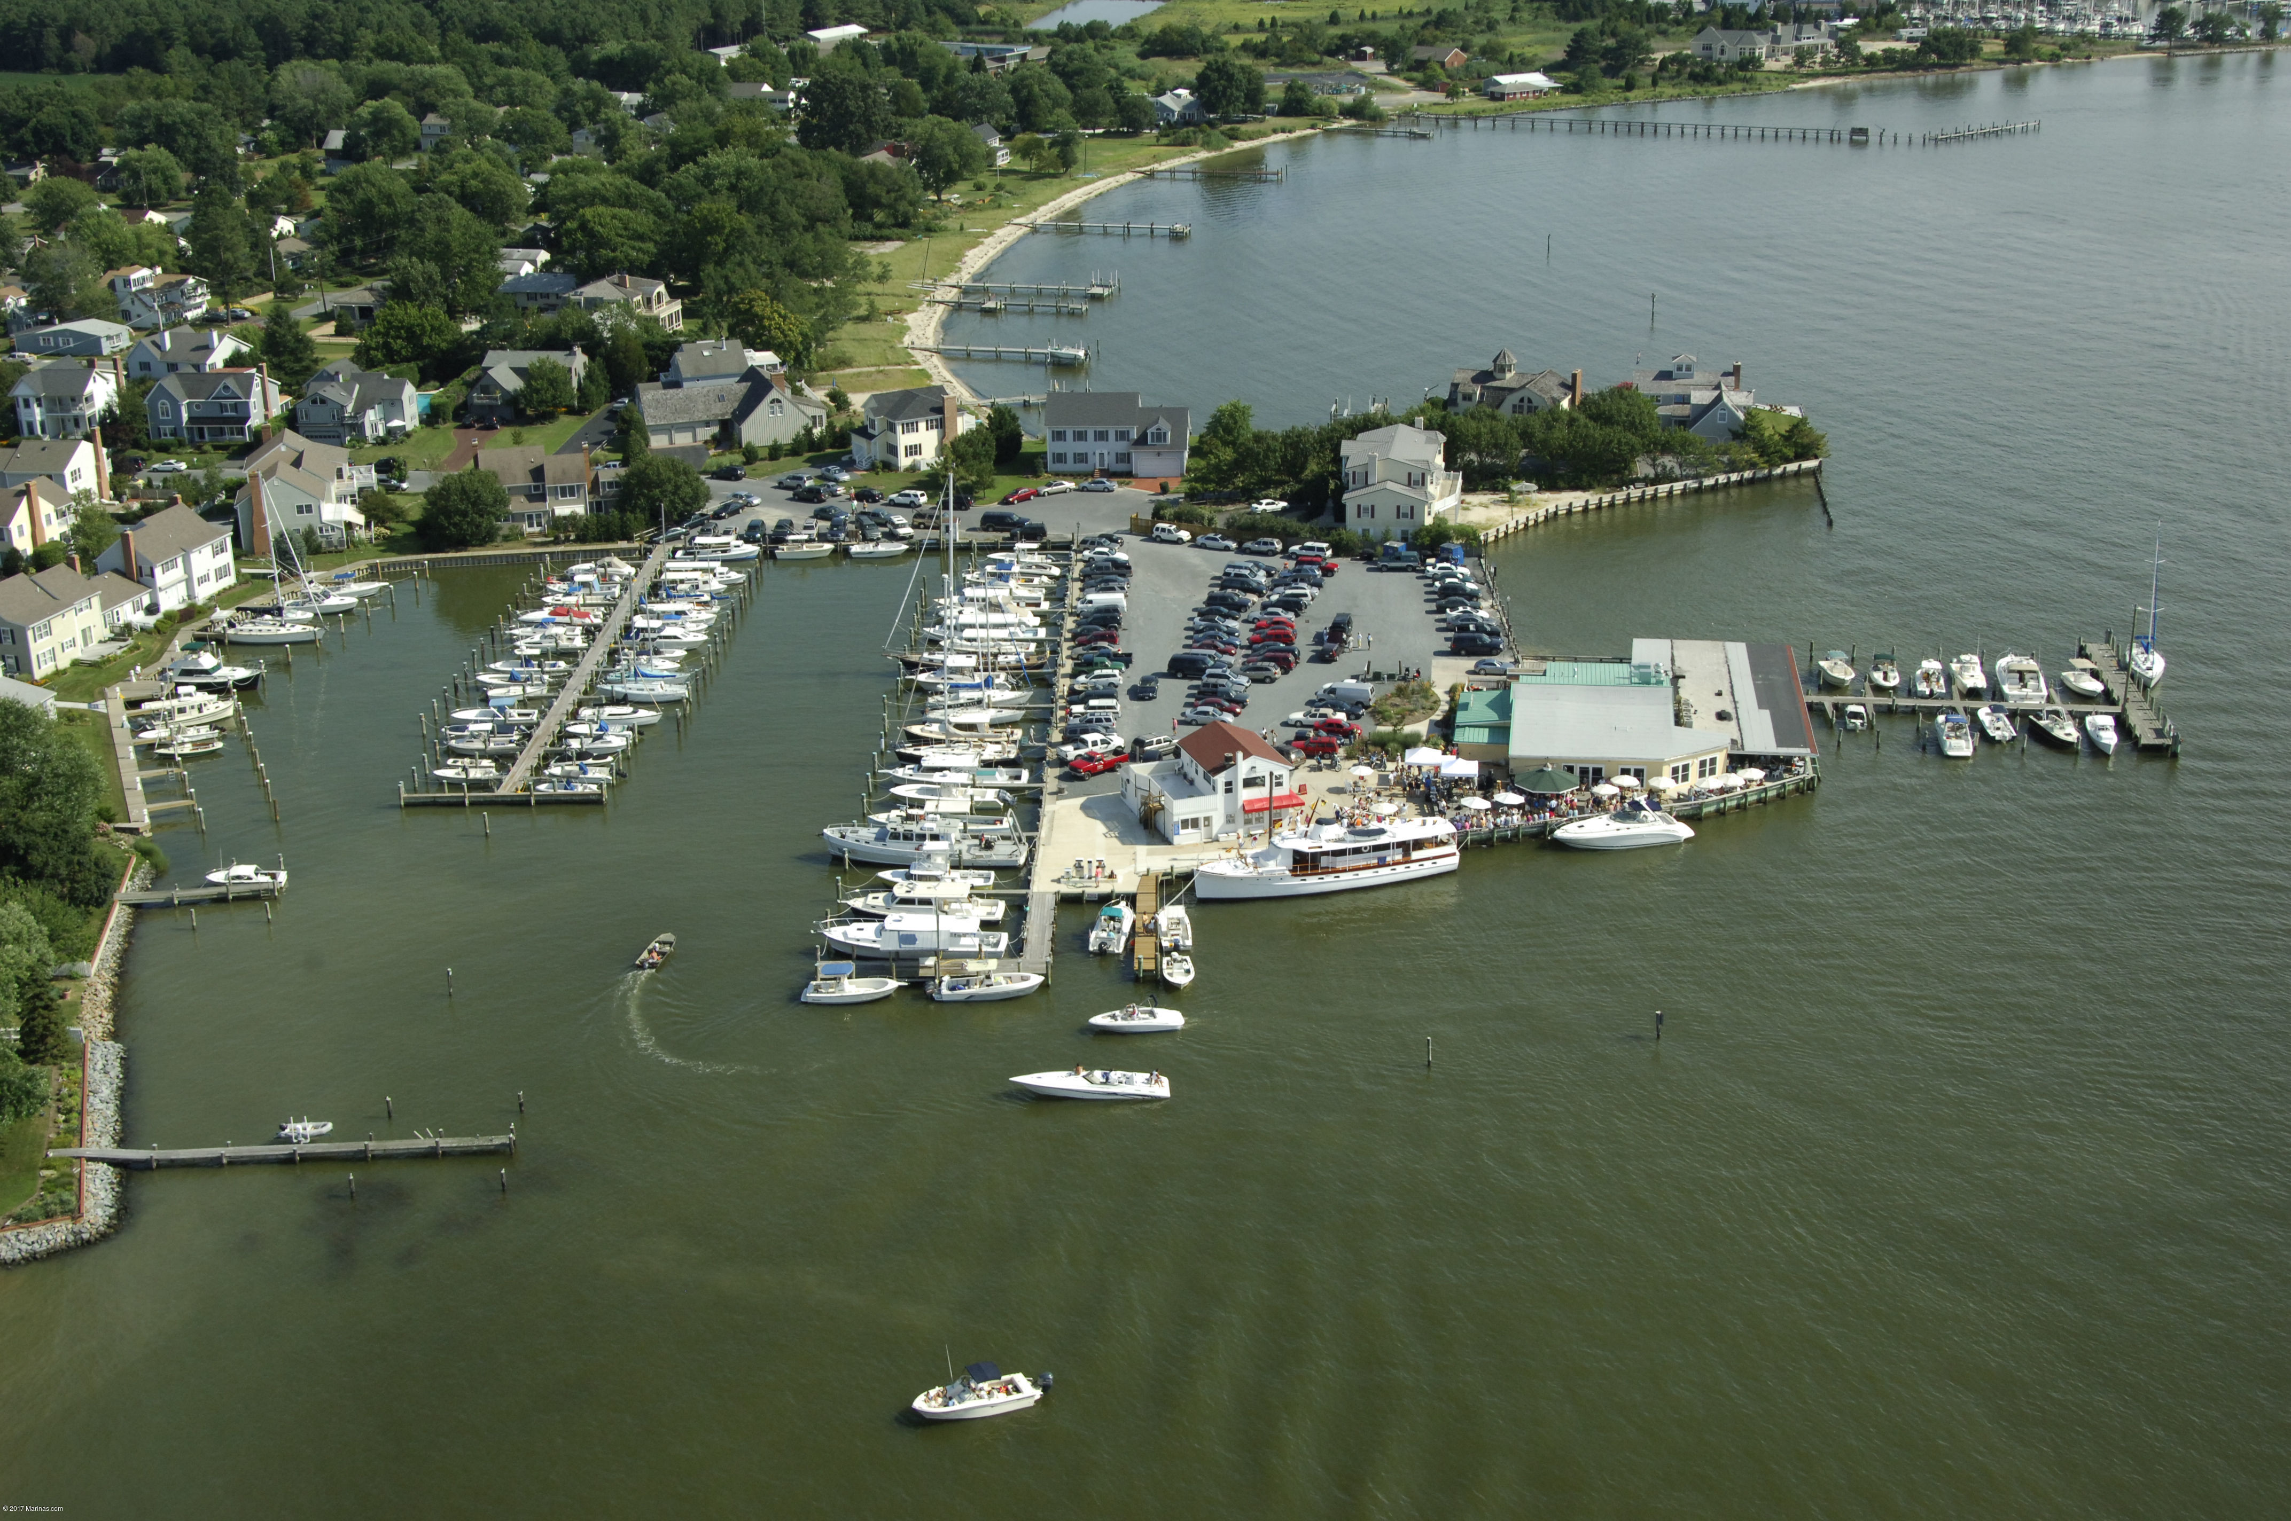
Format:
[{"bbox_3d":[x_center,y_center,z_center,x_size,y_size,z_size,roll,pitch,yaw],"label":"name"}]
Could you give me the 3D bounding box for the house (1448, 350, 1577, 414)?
[{"bbox_3d":[49.201,-49.755,365.669,16.500,11.500,12.000,4,19,13],"label":"house"}]

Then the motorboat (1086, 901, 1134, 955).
[{"bbox_3d":[-2.439,12.188,204.021,2.500,2.100,7.500,3,19,9],"label":"motorboat"}]

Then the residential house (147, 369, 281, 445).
[{"bbox_3d":[-125.540,-48.022,366.620,14.000,8.600,10.000,-1,19,-3],"label":"residential house"}]

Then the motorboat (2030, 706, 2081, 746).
[{"bbox_3d":[83.667,-3.071,249.399,2.500,2.200,7.100,-3,20,-8],"label":"motorboat"}]

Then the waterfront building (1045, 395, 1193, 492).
[{"bbox_3d":[-3.418,-41.475,342.965,17.400,9.200,10.400,1,20,4],"label":"waterfront building"}]

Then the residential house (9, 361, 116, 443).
[{"bbox_3d":[-145.730,-48.671,367.625,9.600,9.300,9.500,-1,19,-2],"label":"residential house"}]

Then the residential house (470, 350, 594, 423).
[{"bbox_3d":[-85.986,-52.144,379.073,14.000,8.200,13.500,0,19,-1],"label":"residential house"}]

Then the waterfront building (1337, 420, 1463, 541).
[{"bbox_3d":[29.304,-32.143,316.102,13.400,9.500,17.000,3,20,9],"label":"waterfront building"}]

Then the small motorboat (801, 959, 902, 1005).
[{"bbox_3d":[-21.004,15.839,195.155,7.000,2.350,2.450,-1,19,0],"label":"small motorboat"}]

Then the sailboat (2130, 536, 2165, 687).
[{"bbox_3d":[97.999,-15.520,265.653,3.100,14.500,9.500,4,19,12],"label":"sailboat"}]

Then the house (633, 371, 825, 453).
[{"bbox_3d":[-55.097,-46.434,362.241,23.500,8.000,13.000,-5,19,-13],"label":"house"}]

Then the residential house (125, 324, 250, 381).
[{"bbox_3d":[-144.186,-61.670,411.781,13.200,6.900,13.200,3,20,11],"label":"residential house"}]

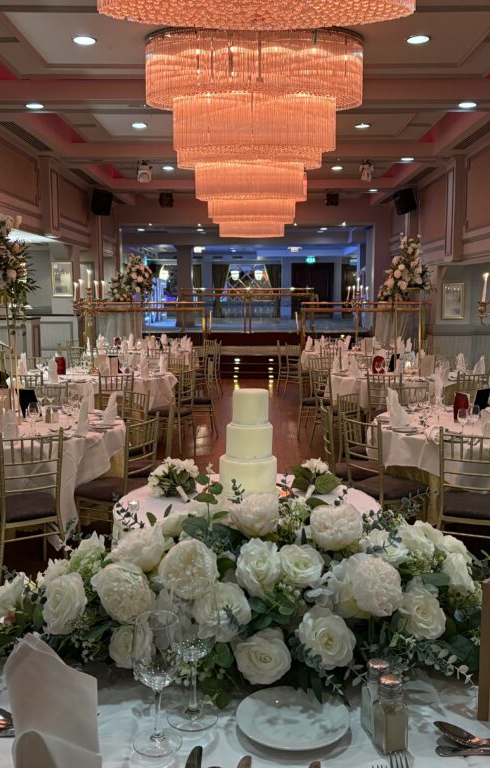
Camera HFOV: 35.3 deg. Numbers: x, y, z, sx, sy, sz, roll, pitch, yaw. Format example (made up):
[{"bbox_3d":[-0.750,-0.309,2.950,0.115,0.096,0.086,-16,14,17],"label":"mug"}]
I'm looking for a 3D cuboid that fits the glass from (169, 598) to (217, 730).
[{"bbox_3d":[-0.079,0.401,1.140,0.083,0.206,0.083,0,6,0],"label":"glass"}]

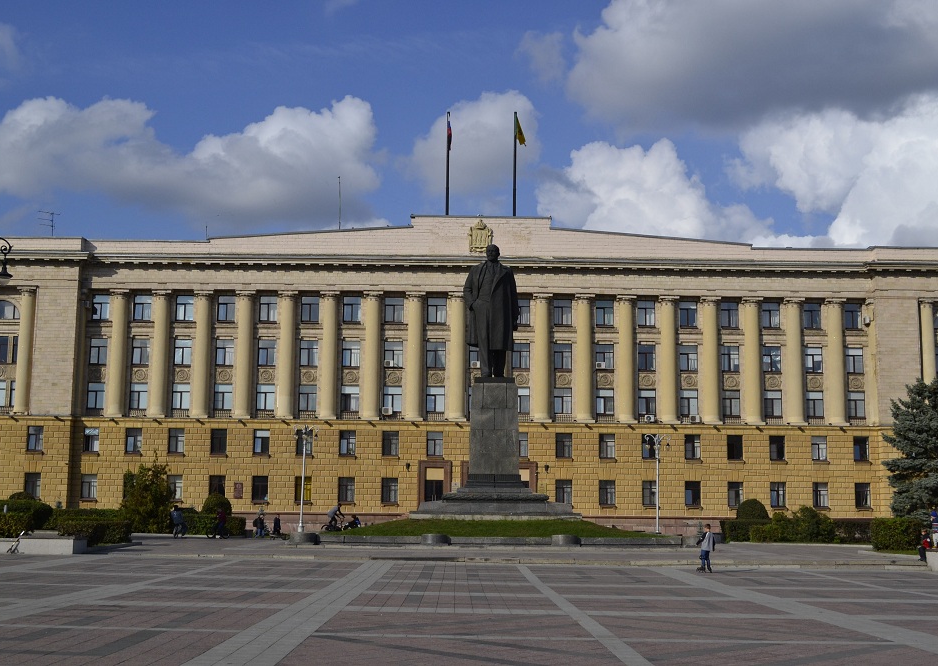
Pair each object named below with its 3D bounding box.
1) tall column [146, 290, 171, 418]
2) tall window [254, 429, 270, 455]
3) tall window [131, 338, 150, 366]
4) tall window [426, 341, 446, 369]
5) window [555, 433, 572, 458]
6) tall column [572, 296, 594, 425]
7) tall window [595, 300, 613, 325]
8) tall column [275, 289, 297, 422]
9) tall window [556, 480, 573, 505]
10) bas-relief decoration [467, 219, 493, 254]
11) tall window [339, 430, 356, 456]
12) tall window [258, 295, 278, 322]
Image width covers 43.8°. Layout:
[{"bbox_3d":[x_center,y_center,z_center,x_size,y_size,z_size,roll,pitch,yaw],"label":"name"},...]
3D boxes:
[{"bbox_3d":[-26.093,1.730,97.883,1.570,10.749,1.550,0,-8,0],"label":"tall column"},{"bbox_3d":[-17.754,9.310,100.071,1.352,2.139,0.250,1,-8,-1],"label":"tall window"},{"bbox_3d":[-27.133,1.582,96.620,1.520,2.200,0.250,1,-8,-1],"label":"tall window"},{"bbox_3d":[-2.874,1.927,102.171,1.510,2.260,0.250,1,-8,-1],"label":"tall window"},{"bbox_3d":[7.557,8.943,92.562,1.270,1.921,0.250,1,-8,0],"label":"window"},{"bbox_3d":[9.569,2.130,95.953,1.470,10.520,1.365,1,-8,-1],"label":"tall column"},{"bbox_3d":[11.926,-1.685,102.081,1.534,2.173,0.200,1,-8,-1],"label":"tall window"},{"bbox_3d":[-15.020,1.825,95.877,1.600,10.500,1.500,1,-8,-1],"label":"tall column"},{"bbox_3d":[7.513,12.578,92.025,1.262,1.859,0.250,1,-8,0],"label":"tall window"},{"bbox_3d":[0.985,-8.052,97.306,2.100,2.850,0.300,1,-8,-1],"label":"bas-relief decoration"},{"bbox_3d":[-9.761,8.980,94.979,1.312,2.031,0.250,1,-8,-1],"label":"tall window"},{"bbox_3d":[-17.454,-2.050,101.723,1.497,2.210,0.200,1,-8,-1],"label":"tall window"}]

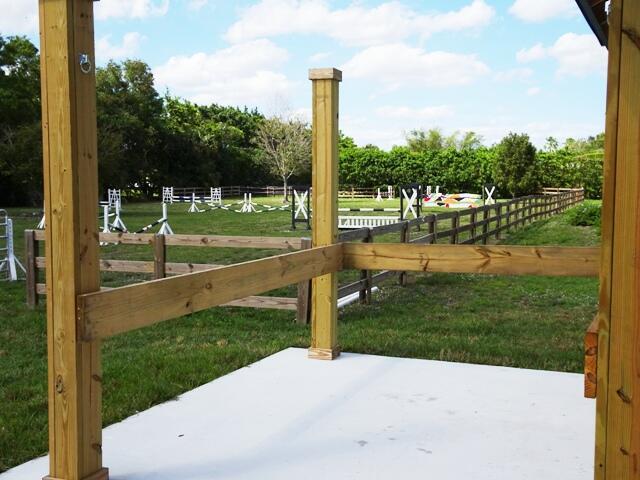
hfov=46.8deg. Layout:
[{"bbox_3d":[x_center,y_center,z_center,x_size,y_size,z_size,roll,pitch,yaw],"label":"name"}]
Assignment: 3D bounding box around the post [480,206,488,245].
[{"bbox_3d":[4.499,-0.381,20.148,0.140,1.090,0.140,2,5,22],"label":"post"}]

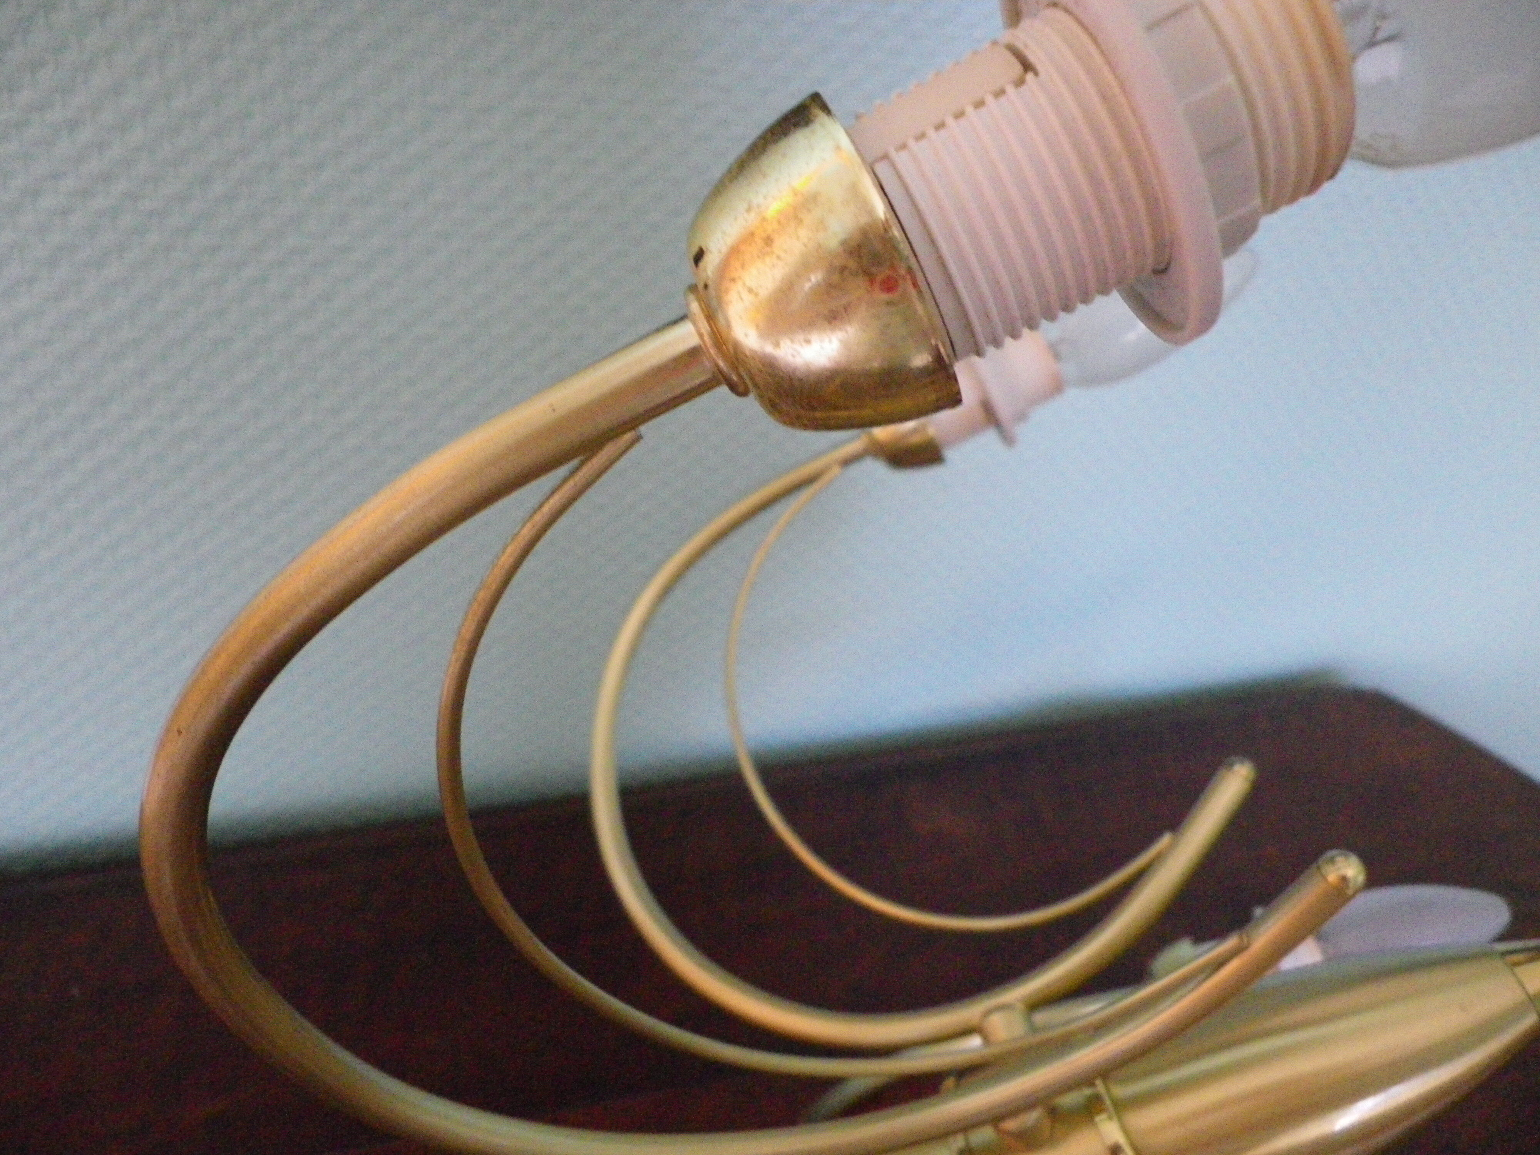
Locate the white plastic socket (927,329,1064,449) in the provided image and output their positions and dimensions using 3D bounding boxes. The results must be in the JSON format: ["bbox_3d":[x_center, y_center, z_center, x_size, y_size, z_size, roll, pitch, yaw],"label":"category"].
[{"bbox_3d":[0.071,-0.064,0.419,0.049,0.043,0.043,-25,0,5],"label":"white plastic socket"}]

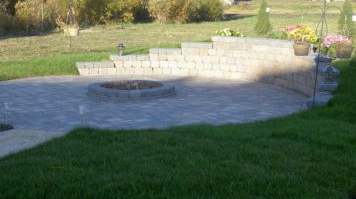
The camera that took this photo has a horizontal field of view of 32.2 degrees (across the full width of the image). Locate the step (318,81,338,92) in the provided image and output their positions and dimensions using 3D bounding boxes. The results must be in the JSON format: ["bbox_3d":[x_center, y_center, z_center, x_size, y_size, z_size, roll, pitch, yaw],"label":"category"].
[{"bbox_3d":[2.217,-0.188,9.150,0.310,0.130,0.420,2,10,14],"label":"step"}]

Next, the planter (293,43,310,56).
[{"bbox_3d":[2.006,-0.801,10.000,0.265,0.200,0.265,0,9,0],"label":"planter"}]

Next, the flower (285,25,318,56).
[{"bbox_3d":[2.029,-0.962,10.100,0.480,0.500,0.450,0,9,0],"label":"flower"}]

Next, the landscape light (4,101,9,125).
[{"bbox_3d":[-2.165,0.181,7.800,0.055,0.285,0.055,0,9,0],"label":"landscape light"}]

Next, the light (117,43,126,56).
[{"bbox_3d":[-1.194,-1.045,13.000,0.160,0.270,0.160,0,9,0],"label":"light"}]

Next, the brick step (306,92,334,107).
[{"bbox_3d":[2.013,-0.003,8.750,0.350,0.120,0.500,2,10,14],"label":"brick step"}]

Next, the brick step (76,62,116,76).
[{"bbox_3d":[-1.695,-0.628,12.800,0.790,0.225,0.300,0,9,0],"label":"brick step"}]

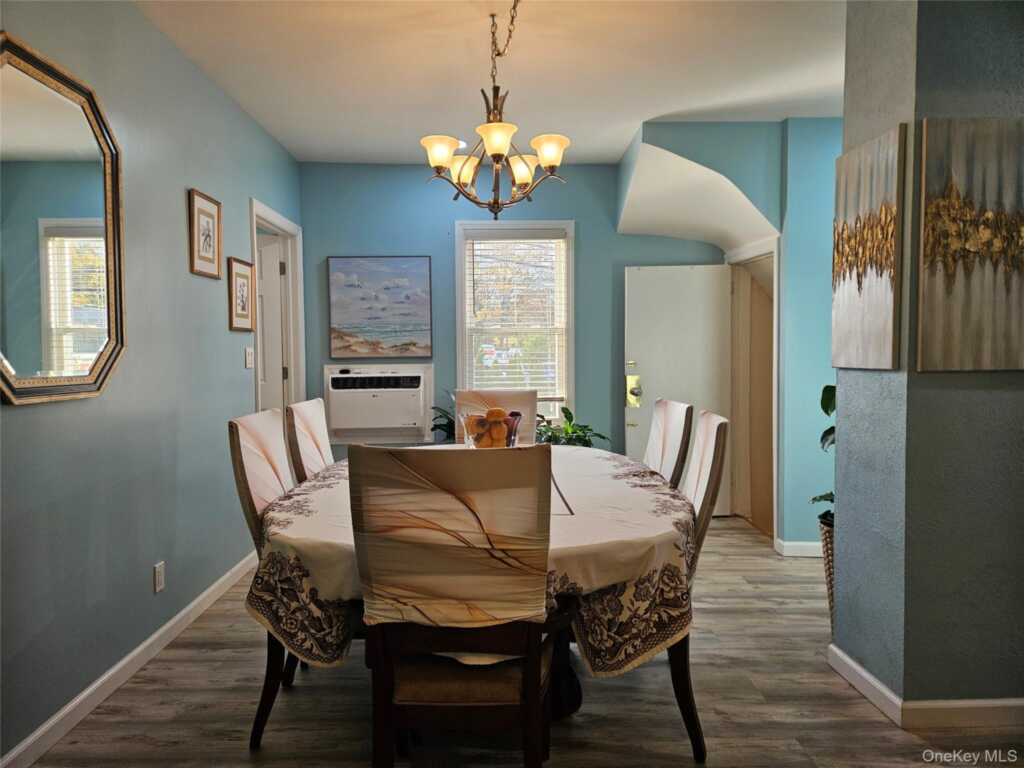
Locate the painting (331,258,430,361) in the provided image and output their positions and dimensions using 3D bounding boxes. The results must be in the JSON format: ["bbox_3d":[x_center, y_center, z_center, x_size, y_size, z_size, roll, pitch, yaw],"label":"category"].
[{"bbox_3d":[-0.974,-0.568,5.070,0.761,0.756,0.035,-1,3,-2],"label":"painting"}]

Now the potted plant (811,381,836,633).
[{"bbox_3d":[1.524,0.507,2.949,0.480,1.200,0.480,0,3,-2],"label":"potted plant"}]

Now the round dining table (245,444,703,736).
[{"bbox_3d":[-0.099,0.735,2.534,1.360,0.765,1.950,-1,3,-2],"label":"round dining table"}]

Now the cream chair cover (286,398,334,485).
[{"bbox_3d":[-0.805,0.301,2.787,0.140,0.460,0.430,-1,3,-2],"label":"cream chair cover"}]

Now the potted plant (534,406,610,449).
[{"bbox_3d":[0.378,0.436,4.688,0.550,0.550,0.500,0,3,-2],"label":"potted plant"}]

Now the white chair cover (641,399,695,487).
[{"bbox_3d":[0.595,0.306,2.784,0.160,0.470,0.430,-1,3,-5],"label":"white chair cover"}]

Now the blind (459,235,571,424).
[{"bbox_3d":[0.022,-0.465,5.016,0.760,1.290,0.050,0,3,-2],"label":"blind"}]

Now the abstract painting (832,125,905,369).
[{"bbox_3d":[1.228,-0.443,2.356,0.032,0.776,0.380,-1,3,-2],"label":"abstract painting"}]

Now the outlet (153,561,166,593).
[{"bbox_3d":[-1.465,0.811,2.839,0.012,0.117,0.075,0,3,-2],"label":"outlet"}]

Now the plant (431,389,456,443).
[{"bbox_3d":[-0.429,0.319,4.690,0.380,0.550,0.360,-1,3,-2],"label":"plant"}]

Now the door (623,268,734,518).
[{"bbox_3d":[1.245,0.048,5.099,0.776,1.859,0.045,0,3,7],"label":"door"}]

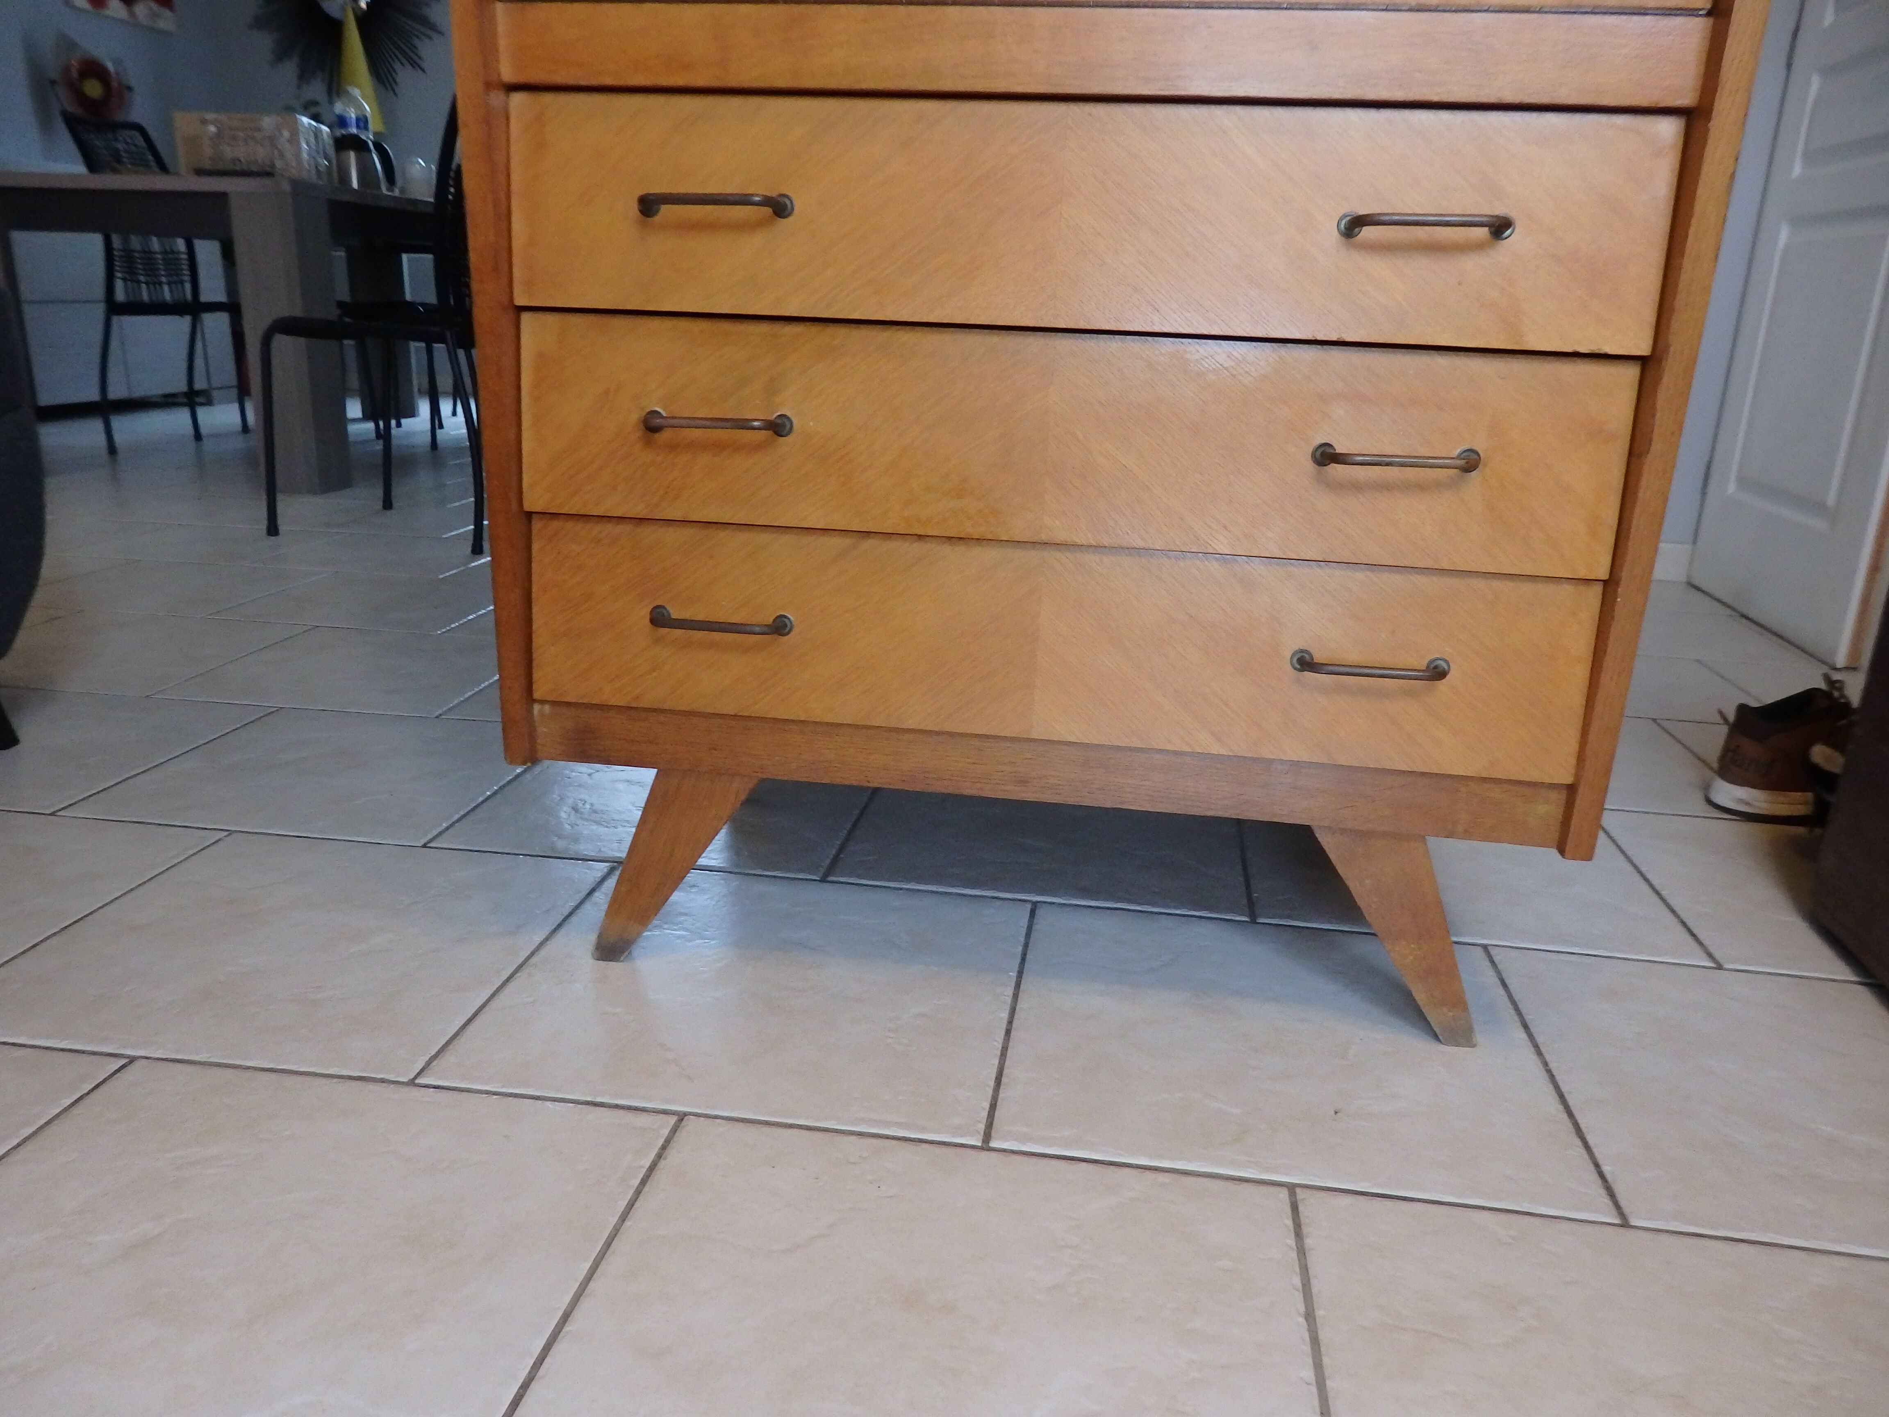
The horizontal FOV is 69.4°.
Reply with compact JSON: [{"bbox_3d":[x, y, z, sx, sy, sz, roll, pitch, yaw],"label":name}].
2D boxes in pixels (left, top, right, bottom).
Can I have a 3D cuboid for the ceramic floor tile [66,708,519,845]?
[{"bbox_3d":[-0.698,0.074,1.585,0.403,0.012,0.396,4,17,7],"label":"ceramic floor tile"}]

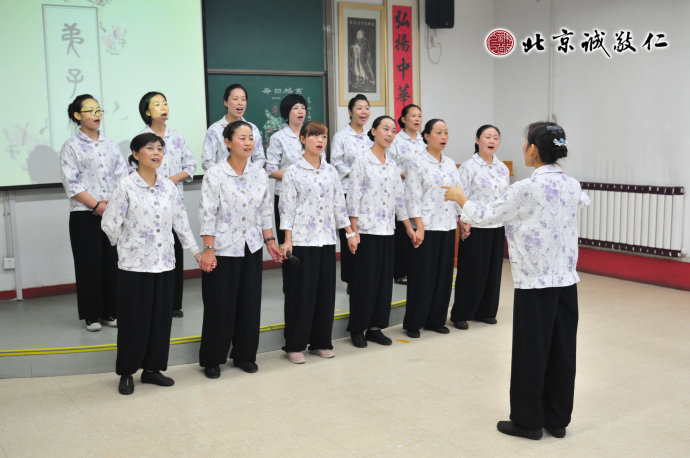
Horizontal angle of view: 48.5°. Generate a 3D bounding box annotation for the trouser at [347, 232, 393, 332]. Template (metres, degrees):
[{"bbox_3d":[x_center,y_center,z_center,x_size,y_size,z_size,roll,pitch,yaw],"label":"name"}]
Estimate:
[{"bbox_3d":[0.194,0.361,5.610,0.340,0.800,0.260,-6,9,-33],"label":"trouser"}]

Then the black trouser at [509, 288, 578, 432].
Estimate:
[{"bbox_3d":[1.004,0.604,3.853,0.360,0.800,0.270,-6,8,-31],"label":"black trouser"}]

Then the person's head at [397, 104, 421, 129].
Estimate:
[{"bbox_3d":[0.583,-1.034,7.034,0.170,0.210,0.230,-6,8,-33],"label":"person's head"}]

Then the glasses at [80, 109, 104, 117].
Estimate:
[{"bbox_3d":[-1.778,-0.816,5.378,0.140,0.045,0.142,4,9,33],"label":"glasses"}]

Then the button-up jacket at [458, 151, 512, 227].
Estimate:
[{"bbox_3d":[1.112,-0.305,6.062,0.430,0.610,0.270,-3,8,-15],"label":"button-up jacket"}]

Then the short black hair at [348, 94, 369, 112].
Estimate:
[{"bbox_3d":[0.119,-1.051,6.487,0.165,0.190,0.190,-5,8,-30],"label":"short black hair"}]

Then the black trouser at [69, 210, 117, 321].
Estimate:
[{"bbox_3d":[-1.794,0.231,5.528,0.370,0.850,0.260,-8,10,-42],"label":"black trouser"}]

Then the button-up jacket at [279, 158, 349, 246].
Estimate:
[{"bbox_3d":[-0.216,-0.195,5.420,0.530,0.630,0.280,-6,8,-31],"label":"button-up jacket"}]

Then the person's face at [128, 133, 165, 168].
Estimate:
[{"bbox_3d":[-1.203,-0.475,4.650,0.195,0.220,0.165,5,9,40],"label":"person's face"}]

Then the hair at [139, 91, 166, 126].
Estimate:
[{"bbox_3d":[-1.431,-0.897,5.699,0.220,0.260,0.180,4,9,38],"label":"hair"}]

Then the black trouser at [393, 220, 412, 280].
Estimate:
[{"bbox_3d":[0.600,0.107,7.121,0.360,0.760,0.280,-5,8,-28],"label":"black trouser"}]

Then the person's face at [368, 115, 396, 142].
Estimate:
[{"bbox_3d":[0.280,-0.750,5.712,0.170,0.210,0.230,-6,8,-34],"label":"person's face"}]

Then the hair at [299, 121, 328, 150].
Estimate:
[{"bbox_3d":[-0.221,-0.657,5.381,0.180,0.210,0.210,-6,8,-32],"label":"hair"}]

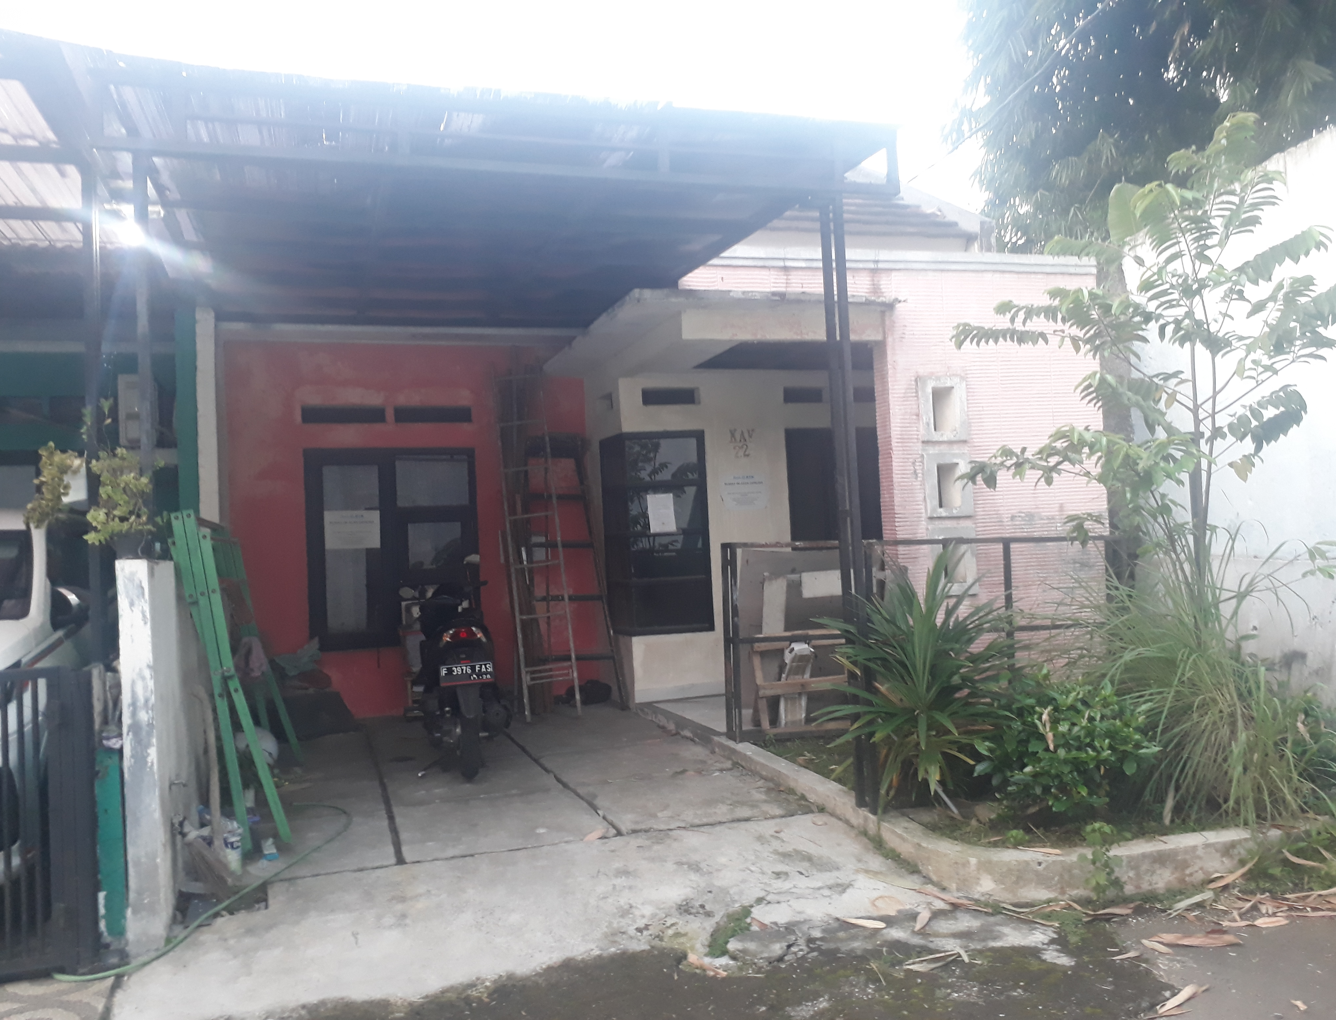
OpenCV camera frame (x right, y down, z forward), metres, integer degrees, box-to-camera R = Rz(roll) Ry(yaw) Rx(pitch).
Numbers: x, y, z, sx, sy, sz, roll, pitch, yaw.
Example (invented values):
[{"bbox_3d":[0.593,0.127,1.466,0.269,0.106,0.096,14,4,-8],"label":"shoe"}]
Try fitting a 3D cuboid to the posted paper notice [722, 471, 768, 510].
[{"bbox_3d":[0.627,-0.153,8.629,0.415,0.297,0.005,-2,-2,-18],"label":"posted paper notice"}]

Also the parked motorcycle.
[{"bbox_3d":[-1.342,0.934,6.437,0.680,1.130,1.880,-2,-2,-18],"label":"parked motorcycle"}]

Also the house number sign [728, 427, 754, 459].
[{"bbox_3d":[0.601,-0.545,8.640,0.205,0.240,0.010,-2,-2,-18],"label":"house number sign"}]

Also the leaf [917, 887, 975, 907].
[{"bbox_3d":[1.035,1.435,3.947,0.045,0.030,0.225,-1,-3,-40],"label":"leaf"}]

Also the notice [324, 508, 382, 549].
[{"bbox_3d":[-2.472,0.155,8.303,0.420,0.297,0.005,-2,-2,-18],"label":"notice"}]

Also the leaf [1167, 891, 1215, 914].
[{"bbox_3d":[1.869,1.404,3.791,0.201,0.050,0.050,-2,-2,-26],"label":"leaf"}]

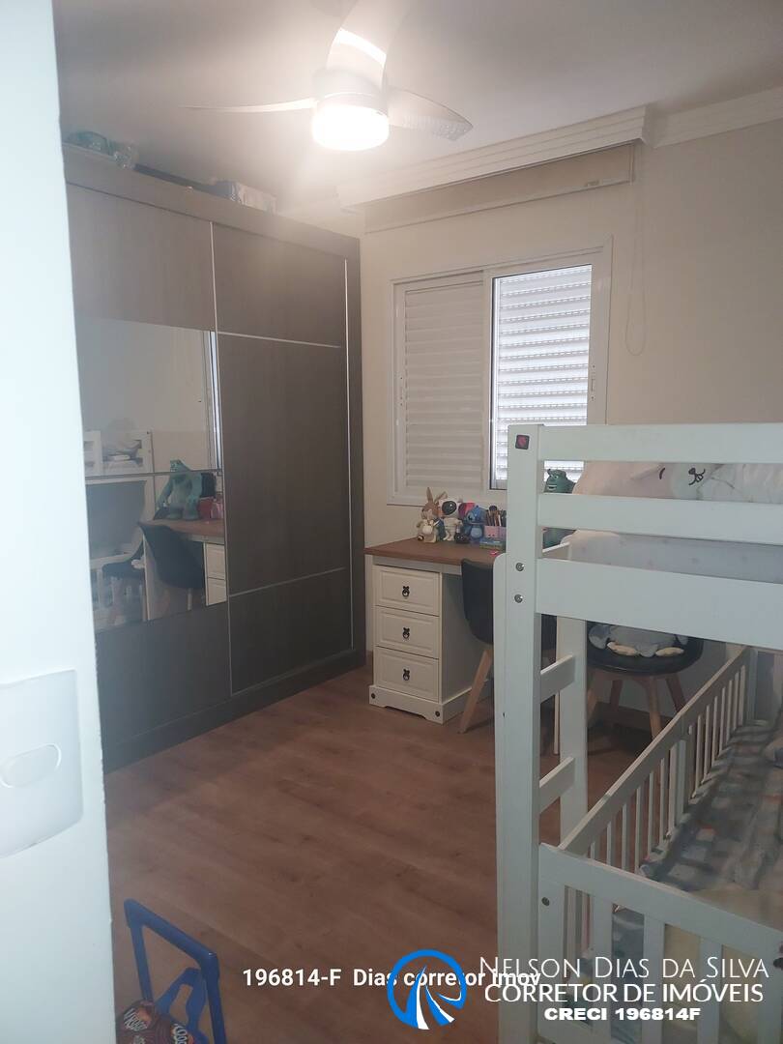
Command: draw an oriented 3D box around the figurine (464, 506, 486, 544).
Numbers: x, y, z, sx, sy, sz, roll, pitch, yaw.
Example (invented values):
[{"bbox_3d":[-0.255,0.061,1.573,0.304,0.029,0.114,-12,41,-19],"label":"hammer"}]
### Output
[{"bbox_3d":[0.402,0.016,4.063,0.115,0.190,0.100,3,8,28],"label":"figurine"}]

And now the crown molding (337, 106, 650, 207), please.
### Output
[{"bbox_3d":[0.426,-1.613,3.853,1.560,0.140,0.160,4,9,36],"label":"crown molding"}]

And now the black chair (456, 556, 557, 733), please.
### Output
[{"bbox_3d":[0.587,0.513,3.676,0.470,0.790,0.520,4,9,36],"label":"black chair"}]

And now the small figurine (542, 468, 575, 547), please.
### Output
[{"bbox_3d":[0.727,-0.032,3.662,0.270,0.370,0.200,6,9,42],"label":"small figurine"}]

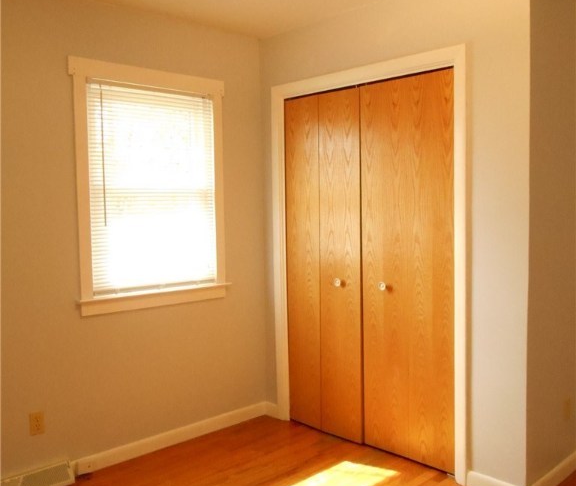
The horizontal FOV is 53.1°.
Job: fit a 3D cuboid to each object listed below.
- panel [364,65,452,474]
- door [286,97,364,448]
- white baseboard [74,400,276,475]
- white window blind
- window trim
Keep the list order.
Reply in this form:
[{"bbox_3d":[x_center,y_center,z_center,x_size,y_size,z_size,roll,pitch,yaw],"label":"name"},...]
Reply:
[{"bbox_3d":[0.639,0.150,3.048,0.040,2.025,0.605,-4,4,-44],"label":"panel"},{"bbox_3d":[0.217,0.134,3.485,0.040,2.025,0.605,-4,4,-44],"label":"door"},{"bbox_3d":[-0.627,1.129,3.410,1.272,0.086,0.020,-3,4,-42],"label":"white baseboard"},{"bbox_3d":[-0.750,-0.295,3.276,0.785,1.112,0.040,-3,4,-42],"label":"white window blind"},{"bbox_3d":[-0.735,-0.301,3.255,0.970,1.325,0.050,-3,4,-42],"label":"window trim"}]

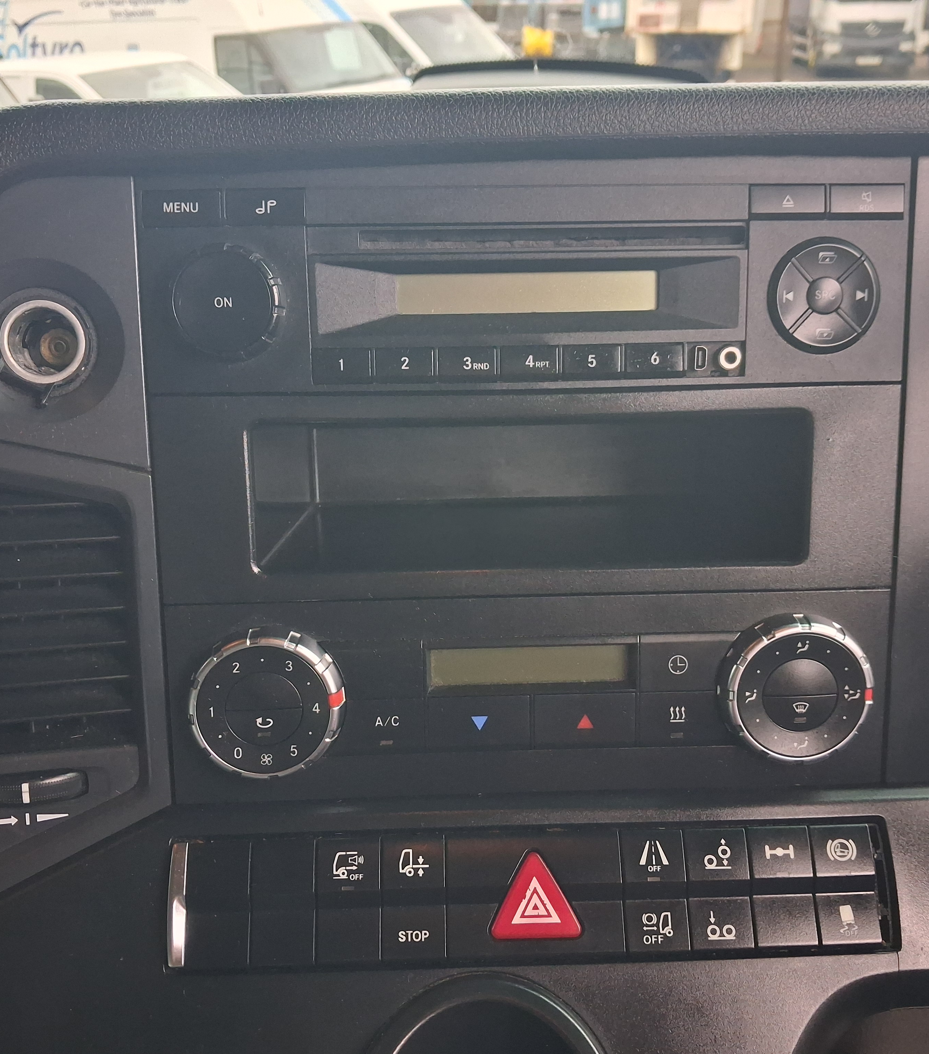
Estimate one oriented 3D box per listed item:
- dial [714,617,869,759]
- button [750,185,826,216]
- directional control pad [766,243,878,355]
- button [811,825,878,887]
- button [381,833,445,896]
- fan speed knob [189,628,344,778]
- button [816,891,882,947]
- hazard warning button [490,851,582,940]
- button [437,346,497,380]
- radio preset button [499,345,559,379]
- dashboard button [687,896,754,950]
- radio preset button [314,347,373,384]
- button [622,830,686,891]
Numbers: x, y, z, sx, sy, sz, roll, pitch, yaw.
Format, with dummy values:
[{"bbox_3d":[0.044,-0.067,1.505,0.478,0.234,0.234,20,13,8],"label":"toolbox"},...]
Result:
[{"bbox_3d":[0.109,0.053,0.362,0.046,0.046,0.017,-1,9,-2],"label":"dial"},{"bbox_3d":[0.102,-0.103,0.350,0.024,0.010,0.008,-1,8,-2],"label":"button"},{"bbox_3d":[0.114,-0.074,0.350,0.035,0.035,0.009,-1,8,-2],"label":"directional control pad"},{"bbox_3d":[0.126,0.110,0.368,0.021,0.019,0.008,-1,-15,-1],"label":"button"},{"bbox_3d":[-0.017,0.112,0.365,0.020,0.019,0.008,-1,-15,-1],"label":"button"},{"bbox_3d":[-0.063,0.057,0.355,0.047,0.047,0.014,-1,8,-2],"label":"fan speed knob"},{"bbox_3d":[0.127,0.131,0.369,0.021,0.016,0.010,-1,-14,-3],"label":"button"},{"bbox_3d":[0.023,0.122,0.363,0.030,0.027,0.010,-1,-14,-3],"label":"hazard warning button"},{"bbox_3d":[0.001,-0.053,0.352,0.019,0.010,0.007,-1,9,-2],"label":"button"},{"bbox_3d":[0.021,-0.053,0.353,0.019,0.010,0.007,-1,9,-2],"label":"radio preset button"},{"bbox_3d":[0.084,0.130,0.362,0.021,0.016,0.008,-1,-15,-1],"label":"dashboard button"},{"bbox_3d":[-0.039,-0.052,0.351,0.019,0.011,0.007,-1,9,-2],"label":"radio preset button"},{"bbox_3d":[0.064,0.114,0.377,0.021,0.019,0.011,-1,-15,-3],"label":"button"}]

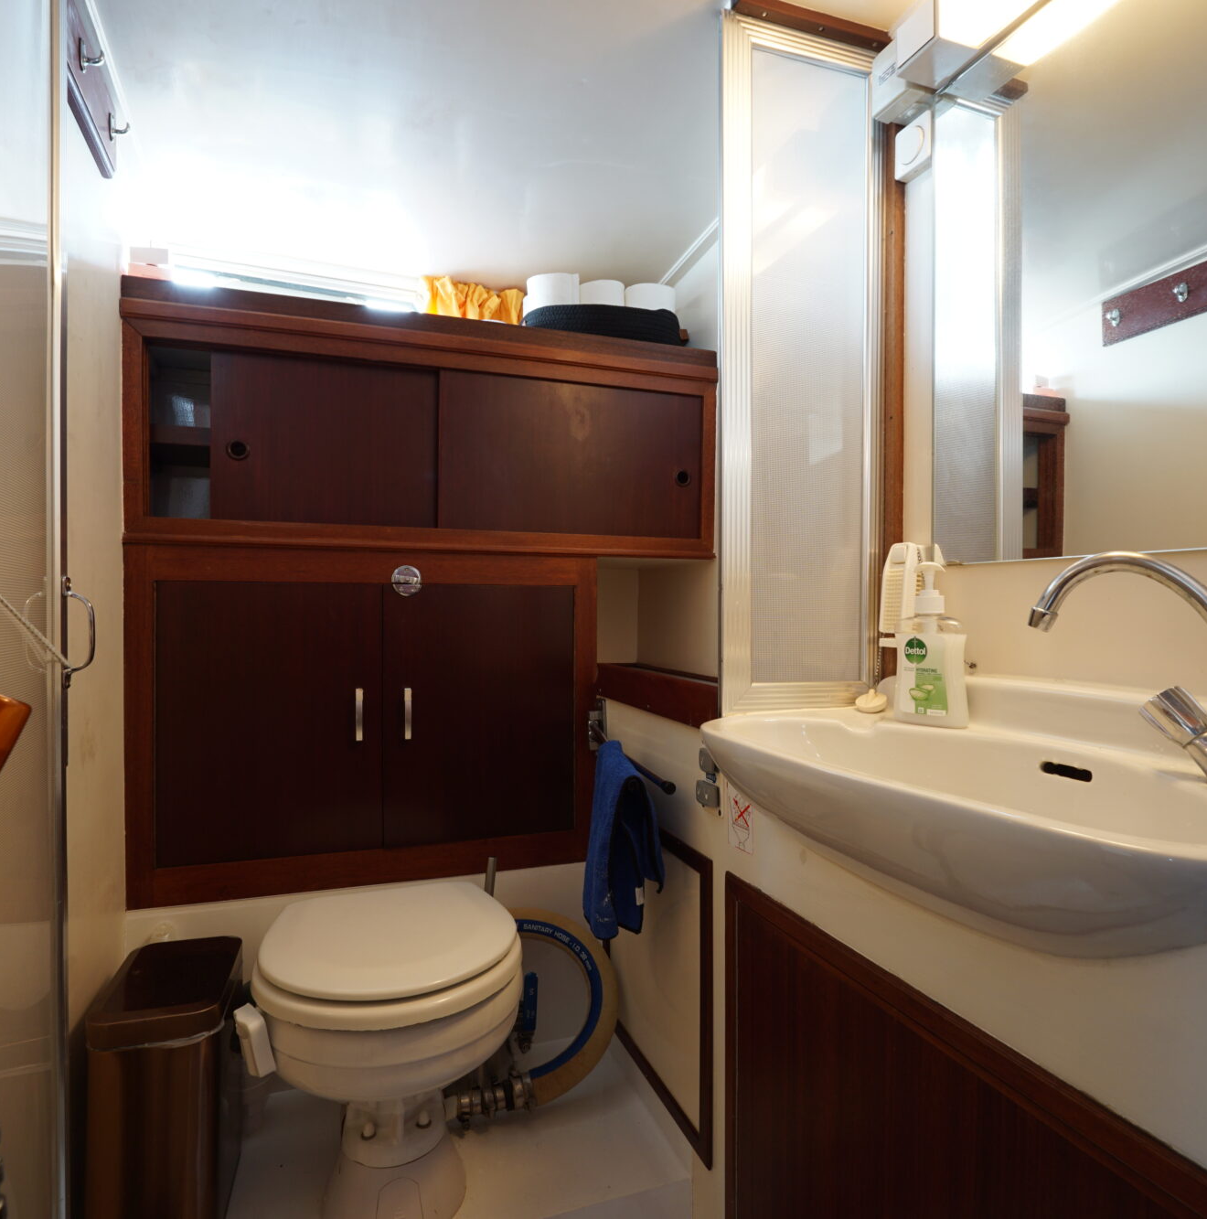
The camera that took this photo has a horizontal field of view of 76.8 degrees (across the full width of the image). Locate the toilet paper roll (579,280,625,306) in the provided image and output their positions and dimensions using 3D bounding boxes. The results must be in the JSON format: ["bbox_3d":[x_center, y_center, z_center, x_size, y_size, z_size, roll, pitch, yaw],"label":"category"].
[{"bbox_3d":[-0.005,-0.641,1.655,0.110,0.100,0.110,0,1,-19],"label":"toilet paper roll"}]

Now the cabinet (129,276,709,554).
[{"bbox_3d":[-0.320,-0.325,1.554,1.081,0.434,0.300,0,1,-19],"label":"cabinet"}]

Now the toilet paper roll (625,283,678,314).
[{"bbox_3d":[0.106,-0.651,1.692,0.110,0.100,0.110,0,1,-19],"label":"toilet paper roll"}]

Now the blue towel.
[{"bbox_3d":[0.033,0.335,1.130,0.075,0.245,0.190,0,1,-13],"label":"blue towel"}]

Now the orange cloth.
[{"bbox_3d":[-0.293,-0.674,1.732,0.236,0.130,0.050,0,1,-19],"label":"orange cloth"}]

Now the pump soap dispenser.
[{"bbox_3d":[0.382,0.035,0.886,0.072,0.186,0.043,1,1,42],"label":"pump soap dispenser"}]

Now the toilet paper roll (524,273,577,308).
[{"bbox_3d":[-0.107,-0.640,1.621,0.110,0.100,0.110,0,1,-19],"label":"toilet paper roll"}]

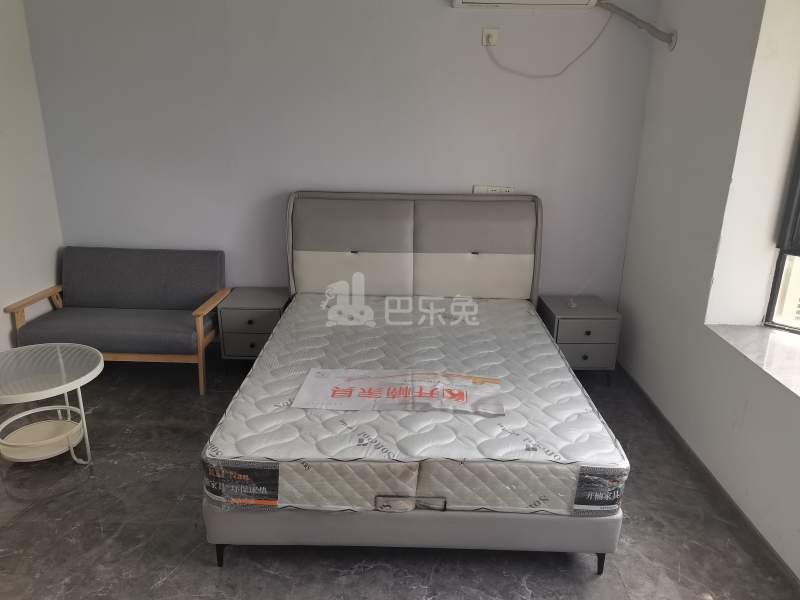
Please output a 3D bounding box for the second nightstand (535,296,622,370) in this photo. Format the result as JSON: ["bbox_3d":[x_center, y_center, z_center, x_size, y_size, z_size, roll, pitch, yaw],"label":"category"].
[{"bbox_3d":[1.143,0.258,3.900,0.395,0.487,0.433,1,18,1],"label":"second nightstand"}]

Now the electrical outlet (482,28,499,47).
[{"bbox_3d":[0.540,-1.567,3.586,0.087,0.090,0.020,1,18,1],"label":"electrical outlet"}]

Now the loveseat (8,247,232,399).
[{"bbox_3d":[-1.683,0.125,3.773,1.158,0.764,0.651,2,18,3],"label":"loveseat"}]

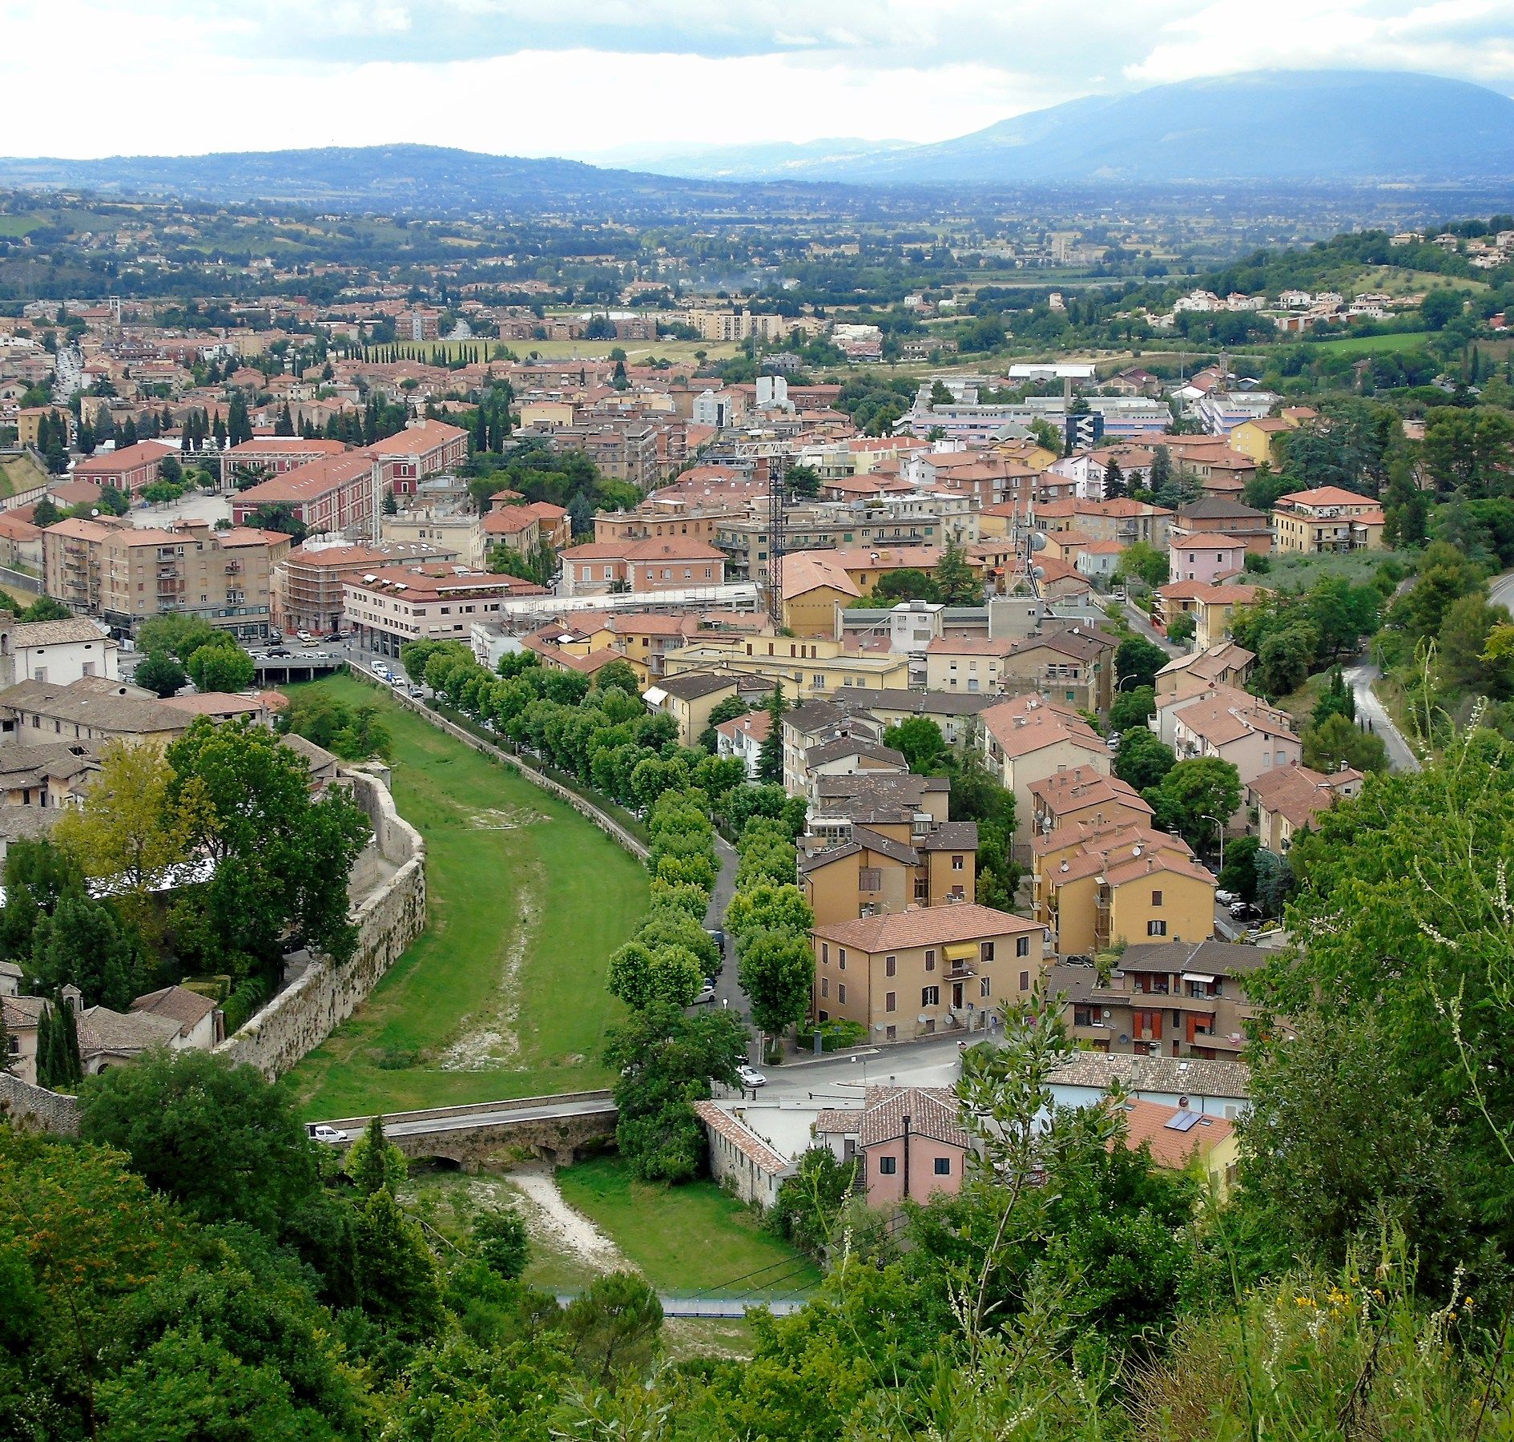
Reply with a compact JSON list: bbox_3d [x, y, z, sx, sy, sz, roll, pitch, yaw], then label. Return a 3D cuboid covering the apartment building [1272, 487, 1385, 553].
[{"bbox_3d":[115.300,-40.030,696.720,15.800,14.600,20.500,-2,10,-11],"label":"apartment building"}]

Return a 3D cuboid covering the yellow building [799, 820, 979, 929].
[{"bbox_3d":[13.390,18.440,367.500,18.400,14.600,14.000,-1,9,-4],"label":"yellow building"}]

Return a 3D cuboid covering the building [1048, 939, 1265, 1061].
[{"bbox_3d":[36.470,25.650,305.960,19.800,11.600,12.000,2,10,11],"label":"building"}]

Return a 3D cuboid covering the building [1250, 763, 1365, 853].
[{"bbox_3d":[62.620,11.300,383.730,12.800,8.310,25.000,-1,9,-4],"label":"building"}]

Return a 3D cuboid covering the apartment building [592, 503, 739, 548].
[{"bbox_3d":[-18.920,-38.690,754.920,31.000,18.000,19.000,-7,12,-35],"label":"apartment building"}]

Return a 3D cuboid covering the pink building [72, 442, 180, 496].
[{"bbox_3d":[-179.200,-71.360,986.580,15.500,13.500,60.000,1,10,5],"label":"pink building"}]

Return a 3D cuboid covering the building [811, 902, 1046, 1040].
[{"bbox_3d":[17.050,24.010,343.210,20.900,11.100,10.900,-6,11,-31],"label":"building"}]

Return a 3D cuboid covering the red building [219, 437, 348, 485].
[{"bbox_3d":[-136.570,-74.390,1006.120,36.000,14.700,17.000,1,10,5],"label":"red building"}]

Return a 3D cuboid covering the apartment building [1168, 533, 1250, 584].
[{"bbox_3d":[82.050,-29.570,624.910,13.300,9.300,11.000,0,9,-1],"label":"apartment building"}]

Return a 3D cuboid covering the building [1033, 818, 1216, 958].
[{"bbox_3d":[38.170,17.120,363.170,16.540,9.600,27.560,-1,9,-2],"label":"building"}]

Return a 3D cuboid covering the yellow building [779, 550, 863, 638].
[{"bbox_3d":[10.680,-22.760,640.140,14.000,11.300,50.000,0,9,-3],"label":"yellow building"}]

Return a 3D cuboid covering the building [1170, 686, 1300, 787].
[{"bbox_3d":[56.650,5.080,405.400,10.300,12.440,25.000,-1,9,-4],"label":"building"}]

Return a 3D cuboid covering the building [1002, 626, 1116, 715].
[{"bbox_3d":[42.450,-7.050,485.980,13.000,11.000,19.000,2,10,14],"label":"building"}]

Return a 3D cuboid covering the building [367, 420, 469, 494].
[{"bbox_3d":[-103.040,-78.410,1025.430,18.500,15.000,85.000,1,10,5],"label":"building"}]

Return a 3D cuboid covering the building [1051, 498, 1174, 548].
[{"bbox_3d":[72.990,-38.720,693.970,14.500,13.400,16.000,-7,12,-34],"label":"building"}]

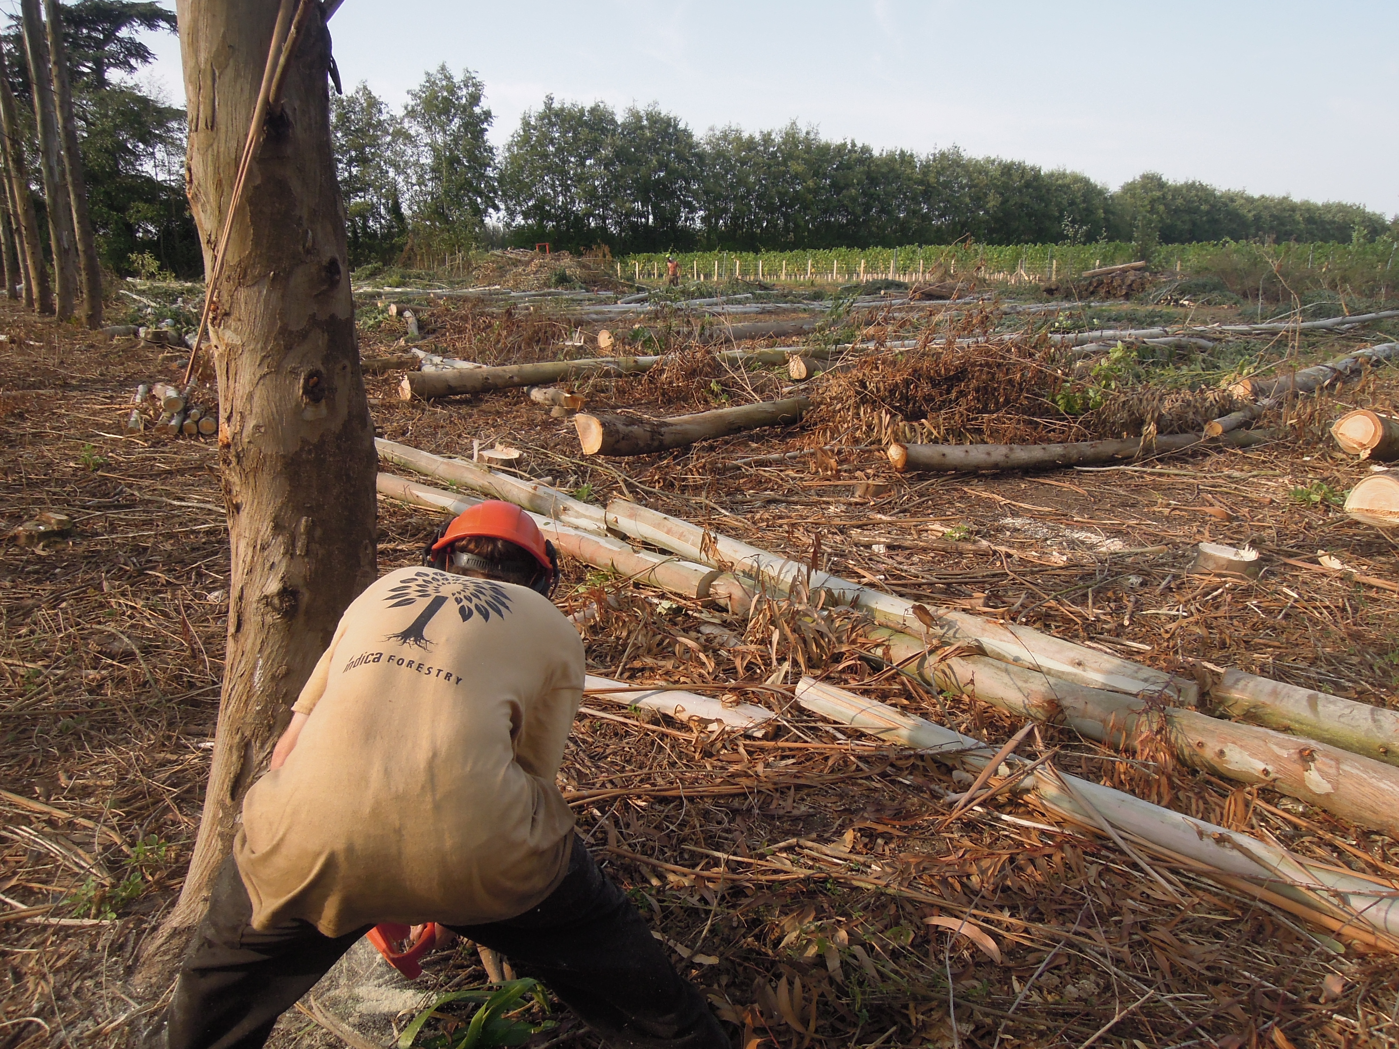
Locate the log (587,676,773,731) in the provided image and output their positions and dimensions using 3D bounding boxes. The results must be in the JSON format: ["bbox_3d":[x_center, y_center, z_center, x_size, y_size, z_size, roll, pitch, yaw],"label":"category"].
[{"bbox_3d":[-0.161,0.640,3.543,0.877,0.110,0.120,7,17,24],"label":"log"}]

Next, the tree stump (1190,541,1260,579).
[{"bbox_3d":[2.724,0.190,5.021,0.340,0.130,0.340,0,15,0],"label":"tree stump"}]

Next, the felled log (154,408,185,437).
[{"bbox_3d":[-5.302,-1.041,9.759,0.270,0.140,1.135,-6,16,-20],"label":"felled log"}]

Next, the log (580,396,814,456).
[{"bbox_3d":[0.162,-0.968,9.000,2.759,0.340,0.350,-12,19,-35],"label":"log"}]

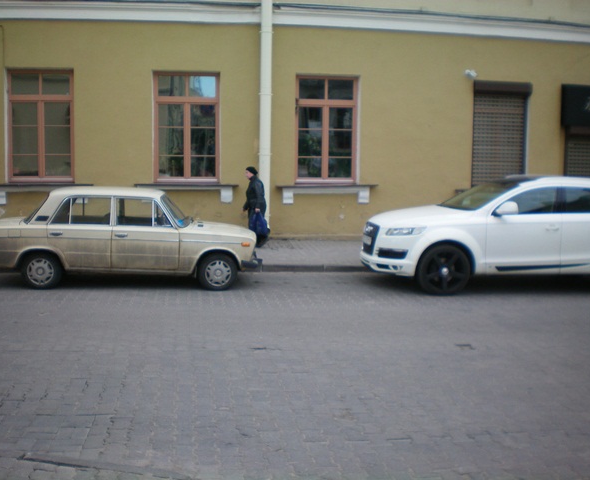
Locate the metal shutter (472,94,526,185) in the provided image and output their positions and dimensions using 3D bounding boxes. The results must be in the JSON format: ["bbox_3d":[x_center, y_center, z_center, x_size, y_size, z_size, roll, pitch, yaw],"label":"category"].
[{"bbox_3d":[4.733,-2.302,16.340,1.310,2.140,0.100,0,6,-8],"label":"metal shutter"}]

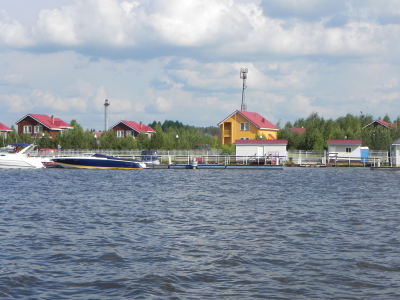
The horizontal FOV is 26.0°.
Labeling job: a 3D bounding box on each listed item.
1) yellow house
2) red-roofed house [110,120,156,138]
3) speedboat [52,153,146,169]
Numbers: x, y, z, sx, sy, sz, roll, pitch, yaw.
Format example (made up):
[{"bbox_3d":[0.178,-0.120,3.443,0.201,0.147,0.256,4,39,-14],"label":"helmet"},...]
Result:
[{"bbox_3d":[9.900,-3.500,171.600,8.800,8.300,10.500,0,0,26],"label":"yellow house"},{"bbox_3d":[-16.200,-3.100,208.500,8.600,7.800,8.000,0,0,26],"label":"red-roofed house"},{"bbox_3d":[-13.350,1.450,114.500,12.200,2.150,2.800,0,0,5],"label":"speedboat"}]

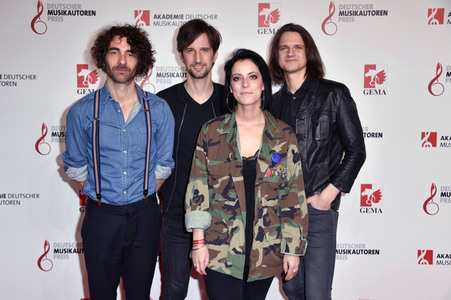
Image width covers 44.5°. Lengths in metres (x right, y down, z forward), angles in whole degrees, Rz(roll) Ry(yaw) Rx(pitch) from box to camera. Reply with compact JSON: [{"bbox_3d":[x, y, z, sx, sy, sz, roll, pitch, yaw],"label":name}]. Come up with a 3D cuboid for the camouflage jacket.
[{"bbox_3d":[0.088,0.185,2.380,0.530,0.720,0.310,0,6,-1],"label":"camouflage jacket"}]

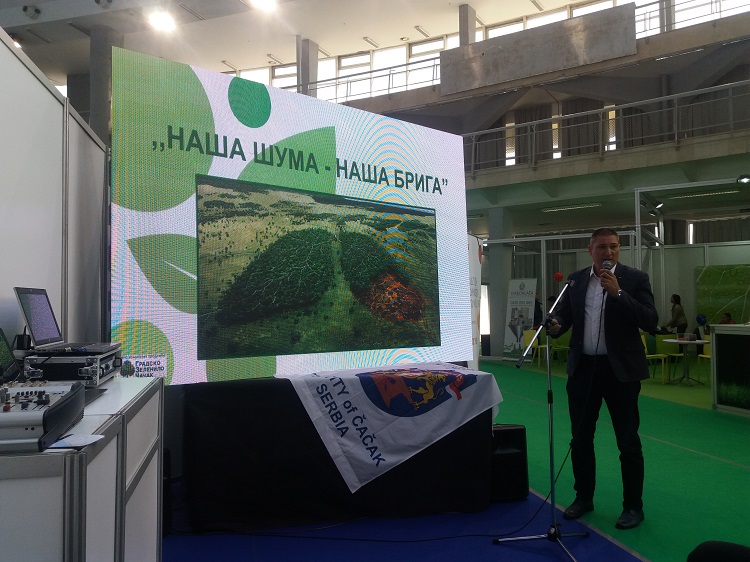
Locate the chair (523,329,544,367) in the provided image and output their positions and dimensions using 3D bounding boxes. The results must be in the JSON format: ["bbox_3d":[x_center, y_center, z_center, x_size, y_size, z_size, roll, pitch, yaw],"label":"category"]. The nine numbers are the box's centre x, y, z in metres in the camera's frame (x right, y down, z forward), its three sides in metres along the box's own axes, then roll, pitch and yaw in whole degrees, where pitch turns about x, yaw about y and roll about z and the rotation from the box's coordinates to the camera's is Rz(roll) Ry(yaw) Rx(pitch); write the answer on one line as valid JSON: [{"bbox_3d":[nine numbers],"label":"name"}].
[{"bbox_3d":[3.408,1.429,12.800,0.500,0.810,0.460,1,-3,-38],"label":"chair"}]

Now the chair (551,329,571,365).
[{"bbox_3d":[4.028,1.437,13.100,0.460,0.810,0.500,-1,-2,15],"label":"chair"}]

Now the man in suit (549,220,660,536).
[{"bbox_3d":[1.413,0.563,3.750,0.500,1.810,0.600,2,-3,-44],"label":"man in suit"}]

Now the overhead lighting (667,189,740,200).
[{"bbox_3d":[7.898,-2.080,14.582,1.550,0.090,0.200,-2,-3,32],"label":"overhead lighting"}]

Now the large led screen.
[{"bbox_3d":[-0.497,-0.437,5.751,3.840,2.570,0.140,2,-6,-38],"label":"large led screen"}]

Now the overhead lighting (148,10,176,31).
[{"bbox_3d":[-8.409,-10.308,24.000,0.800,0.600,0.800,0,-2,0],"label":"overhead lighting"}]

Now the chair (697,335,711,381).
[{"bbox_3d":[5.771,1.305,10.250,0.460,0.810,0.500,1,-3,-30],"label":"chair"}]

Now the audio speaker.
[{"bbox_3d":[0.876,1.238,4.244,0.300,0.510,0.290,0,-2,-8],"label":"audio speaker"}]

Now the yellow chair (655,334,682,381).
[{"bbox_3d":[5.123,1.322,10.550,0.460,0.810,0.500,-1,-2,15],"label":"yellow chair"}]

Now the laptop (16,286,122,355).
[{"bbox_3d":[-1.345,0.172,2.700,0.335,0.275,0.395,0,-2,-12],"label":"laptop"}]

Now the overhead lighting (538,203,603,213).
[{"bbox_3d":[5.272,-1.962,16.232,1.550,0.090,0.200,-2,-3,32],"label":"overhead lighting"}]

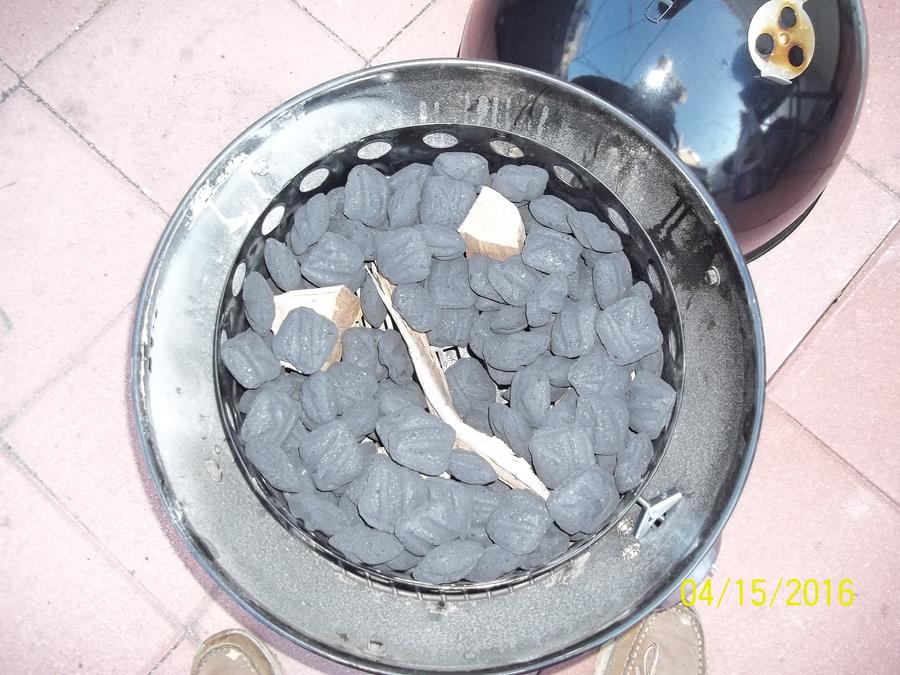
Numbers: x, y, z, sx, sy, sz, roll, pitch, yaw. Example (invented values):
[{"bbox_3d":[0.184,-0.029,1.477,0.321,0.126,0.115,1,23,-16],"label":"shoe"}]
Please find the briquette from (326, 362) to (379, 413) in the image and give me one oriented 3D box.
[{"bbox_3d":[-0.086,0.043,0.730,0.052,0.028,0.053,-6,87,0],"label":"briquette"}]

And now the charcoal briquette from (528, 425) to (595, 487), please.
[{"bbox_3d":[0.089,0.094,0.658,0.050,0.030,0.050,-17,77,15],"label":"charcoal briquette"}]

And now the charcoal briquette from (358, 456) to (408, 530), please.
[{"bbox_3d":[-0.054,0.124,0.655,0.050,0.030,0.050,-6,91,23],"label":"charcoal briquette"}]

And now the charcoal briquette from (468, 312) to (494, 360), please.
[{"bbox_3d":[0.039,0.000,0.738,0.050,0.030,0.050,0,90,23],"label":"charcoal briquette"}]

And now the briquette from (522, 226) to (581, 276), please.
[{"bbox_3d":[0.088,-0.075,0.719,0.050,0.029,0.050,9,89,2],"label":"briquette"}]

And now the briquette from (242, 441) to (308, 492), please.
[{"bbox_3d":[-0.148,0.108,0.700,0.053,0.028,0.052,40,60,0],"label":"briquette"}]

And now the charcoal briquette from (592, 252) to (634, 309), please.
[{"bbox_3d":[0.139,-0.048,0.717,0.050,0.029,0.050,11,68,-36],"label":"charcoal briquette"}]

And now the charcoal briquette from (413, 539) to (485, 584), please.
[{"bbox_3d":[-0.001,0.179,0.664,0.058,0.053,0.028,-23,98,0],"label":"charcoal briquette"}]

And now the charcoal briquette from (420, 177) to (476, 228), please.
[{"bbox_3d":[-0.003,-0.121,0.742,0.051,0.029,0.051,-6,85,-1],"label":"charcoal briquette"}]

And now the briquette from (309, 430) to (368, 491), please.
[{"bbox_3d":[-0.092,0.095,0.659,0.050,0.030,0.050,37,92,2],"label":"briquette"}]

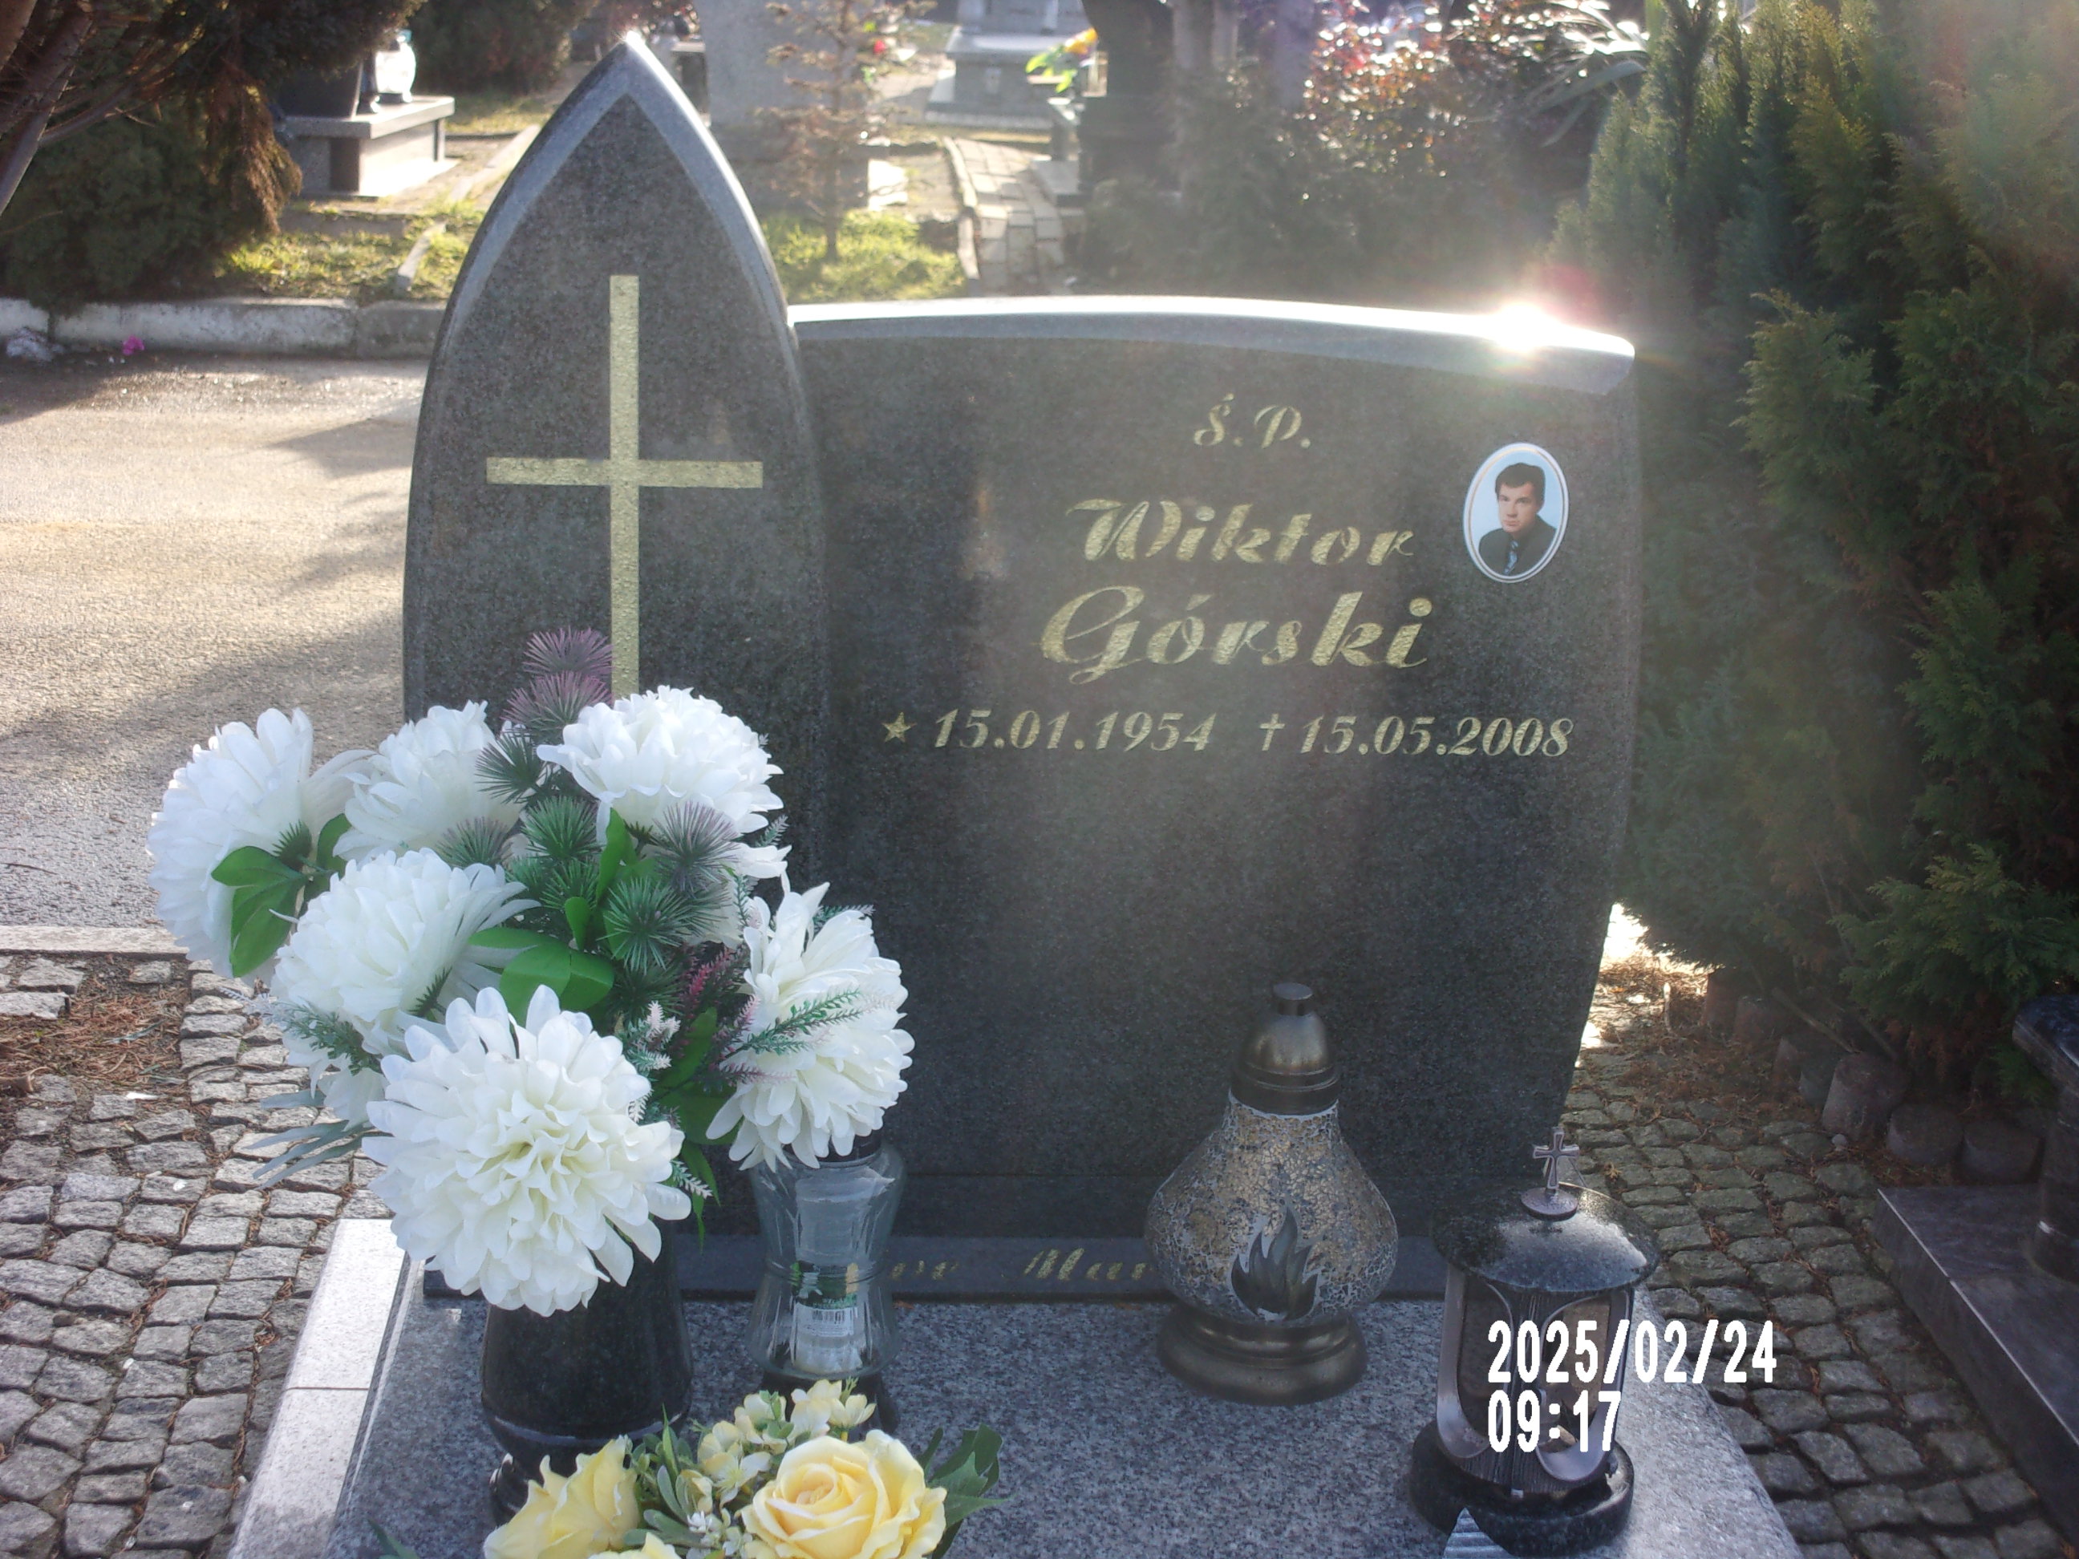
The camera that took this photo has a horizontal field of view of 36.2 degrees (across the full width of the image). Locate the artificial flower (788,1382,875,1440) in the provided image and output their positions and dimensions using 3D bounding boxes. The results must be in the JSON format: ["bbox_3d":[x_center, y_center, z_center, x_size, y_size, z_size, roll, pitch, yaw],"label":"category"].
[{"bbox_3d":[-0.137,0.414,2.090,0.056,0.038,0.047,1,17,-5],"label":"artificial flower"}]

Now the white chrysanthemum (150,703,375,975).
[{"bbox_3d":[-0.556,0.044,2.250,0.115,0.178,0.163,5,16,25],"label":"white chrysanthemum"}]

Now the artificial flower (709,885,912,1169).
[{"bbox_3d":[-0.157,0.170,2.190,0.113,0.186,0.165,8,17,31],"label":"artificial flower"}]

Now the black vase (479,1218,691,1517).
[{"bbox_3d":[-0.329,0.405,2.307,0.156,0.294,0.156,1,17,-5],"label":"black vase"}]

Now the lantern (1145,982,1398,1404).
[{"bbox_3d":[0.192,0.323,2.591,0.206,0.326,0.206,3,17,2],"label":"lantern"}]

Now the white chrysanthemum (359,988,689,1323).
[{"bbox_3d":[-0.330,0.240,2.060,0.208,0.208,0.120,0,-6,-8],"label":"white chrysanthemum"}]

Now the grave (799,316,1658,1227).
[{"bbox_3d":[0.145,-0.023,2.796,0.745,0.782,0.105,1,17,-5],"label":"grave"}]

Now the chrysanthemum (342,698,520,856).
[{"bbox_3d":[-0.443,0.004,2.310,0.155,0.122,0.155,-15,-3,0],"label":"chrysanthemum"}]

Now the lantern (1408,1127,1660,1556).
[{"bbox_3d":[0.373,0.402,2.383,0.168,0.307,0.168,1,17,-5],"label":"lantern"}]

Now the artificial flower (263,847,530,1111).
[{"bbox_3d":[-0.439,0.137,2.160,0.118,0.185,0.175,28,11,-15],"label":"artificial flower"}]

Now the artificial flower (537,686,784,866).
[{"bbox_3d":[-0.265,-0.004,2.220,0.180,0.120,0.175,11,6,-8],"label":"artificial flower"}]

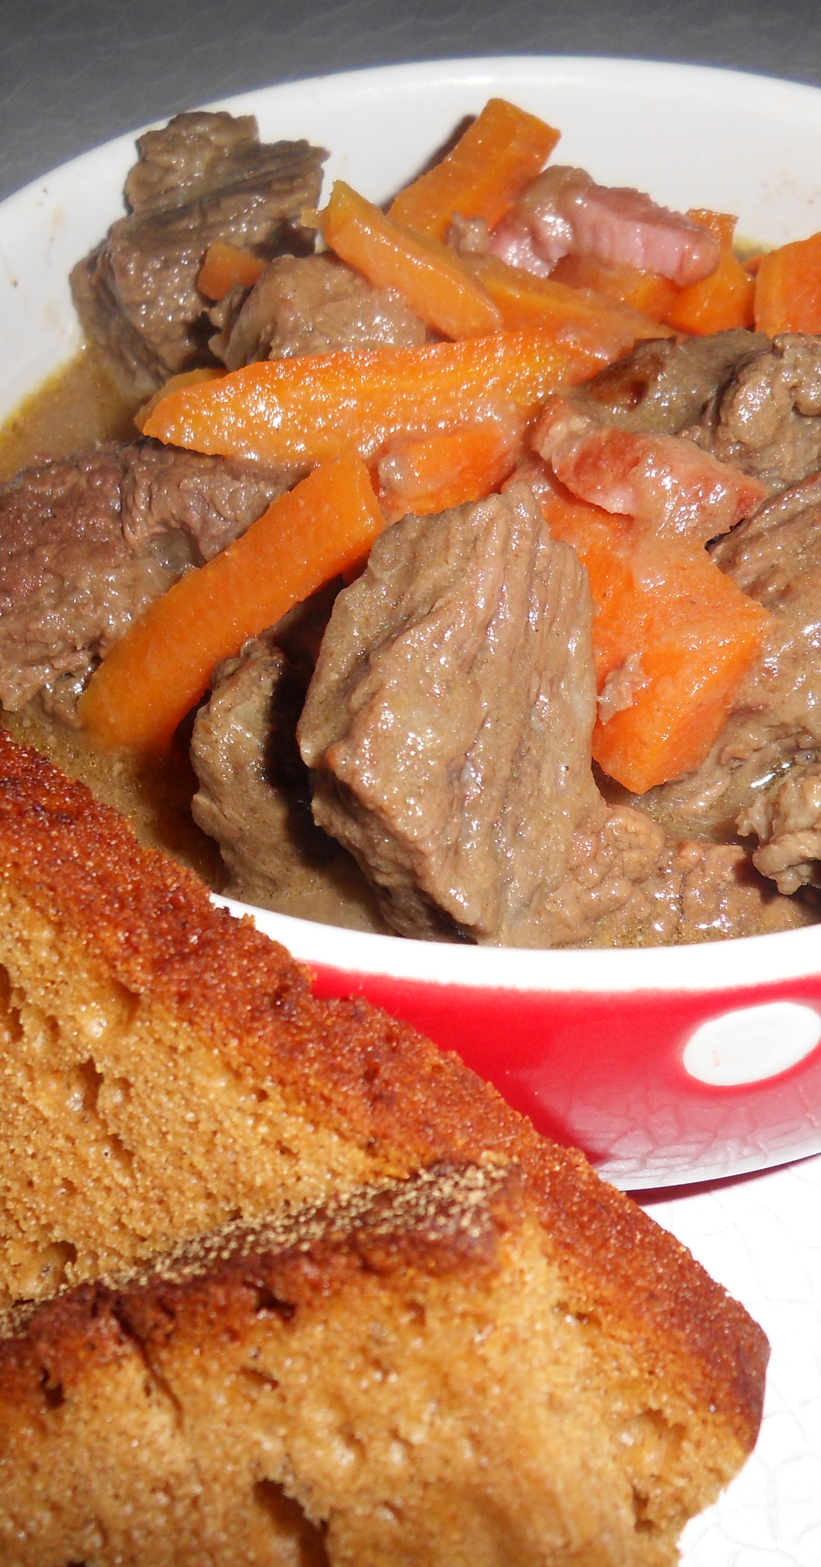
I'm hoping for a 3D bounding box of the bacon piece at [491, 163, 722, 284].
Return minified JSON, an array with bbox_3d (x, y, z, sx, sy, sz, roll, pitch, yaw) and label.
[{"bbox_3d":[0.025,-0.073,0.189,0.029,0.010,0.011,9,51,5],"label":"bacon piece"}]

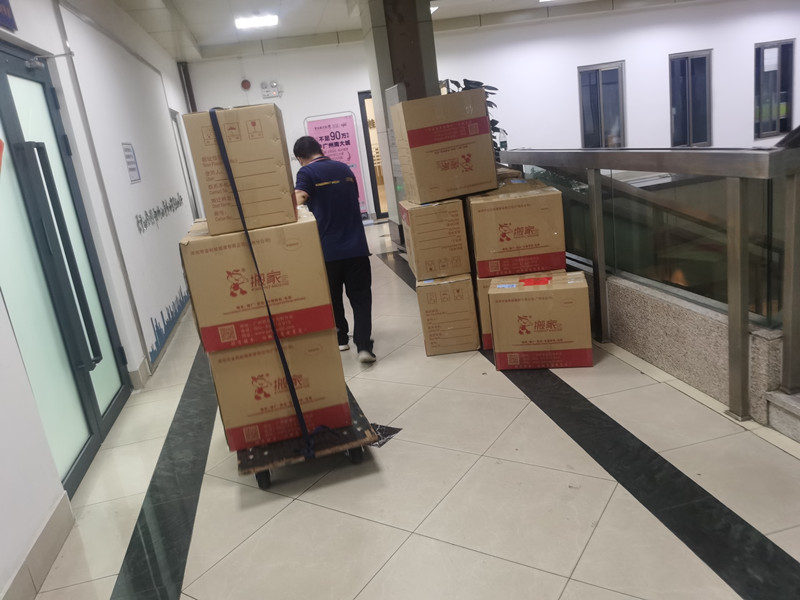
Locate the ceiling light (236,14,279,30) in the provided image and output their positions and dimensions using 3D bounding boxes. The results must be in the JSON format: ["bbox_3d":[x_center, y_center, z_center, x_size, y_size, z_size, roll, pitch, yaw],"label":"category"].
[{"bbox_3d":[-1.922,-3.763,8.414,0.600,0.050,0.600,-11,15,-10],"label":"ceiling light"}]

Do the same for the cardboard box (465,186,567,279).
[{"bbox_3d":[0.768,-0.447,4.102,0.554,0.482,0.356,-6,15,7],"label":"cardboard box"}]

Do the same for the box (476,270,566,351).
[{"bbox_3d":[0.818,0.022,4.207,0.554,0.482,0.356,-6,15,7],"label":"box"}]

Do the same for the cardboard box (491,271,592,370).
[{"bbox_3d":[0.858,0.128,3.794,0.554,0.482,0.356,-4,15,14],"label":"cardboard box"}]

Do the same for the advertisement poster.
[{"bbox_3d":[-1.037,-2.200,10.472,0.860,1.790,0.050,-11,15,-10],"label":"advertisement poster"}]

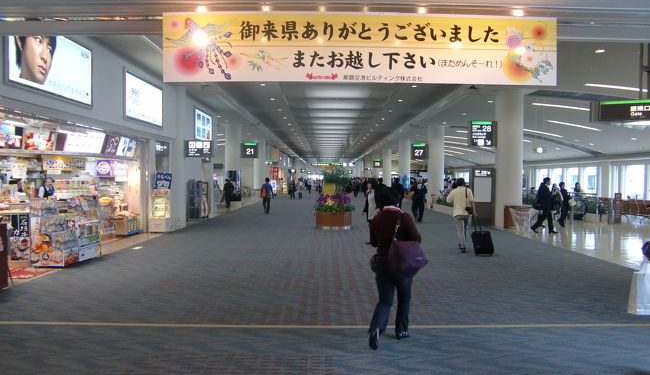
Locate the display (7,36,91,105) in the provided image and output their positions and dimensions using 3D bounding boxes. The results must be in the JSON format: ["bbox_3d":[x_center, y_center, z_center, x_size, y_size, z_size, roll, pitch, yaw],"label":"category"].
[{"bbox_3d":[-4.956,-2.268,9.644,0.120,1.200,2.950,0,1,0],"label":"display"}]

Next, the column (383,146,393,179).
[{"bbox_3d":[6.356,-1.589,53.136,0.910,4.570,0.910,0,1,0],"label":"column"}]

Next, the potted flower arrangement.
[{"bbox_3d":[0.316,0.764,17.500,1.280,1.220,1.280,0,1,0],"label":"potted flower arrangement"}]

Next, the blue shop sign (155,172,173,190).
[{"bbox_3d":[-4.892,-0.182,15.950,0.530,0.540,0.060,0,1,-7],"label":"blue shop sign"}]

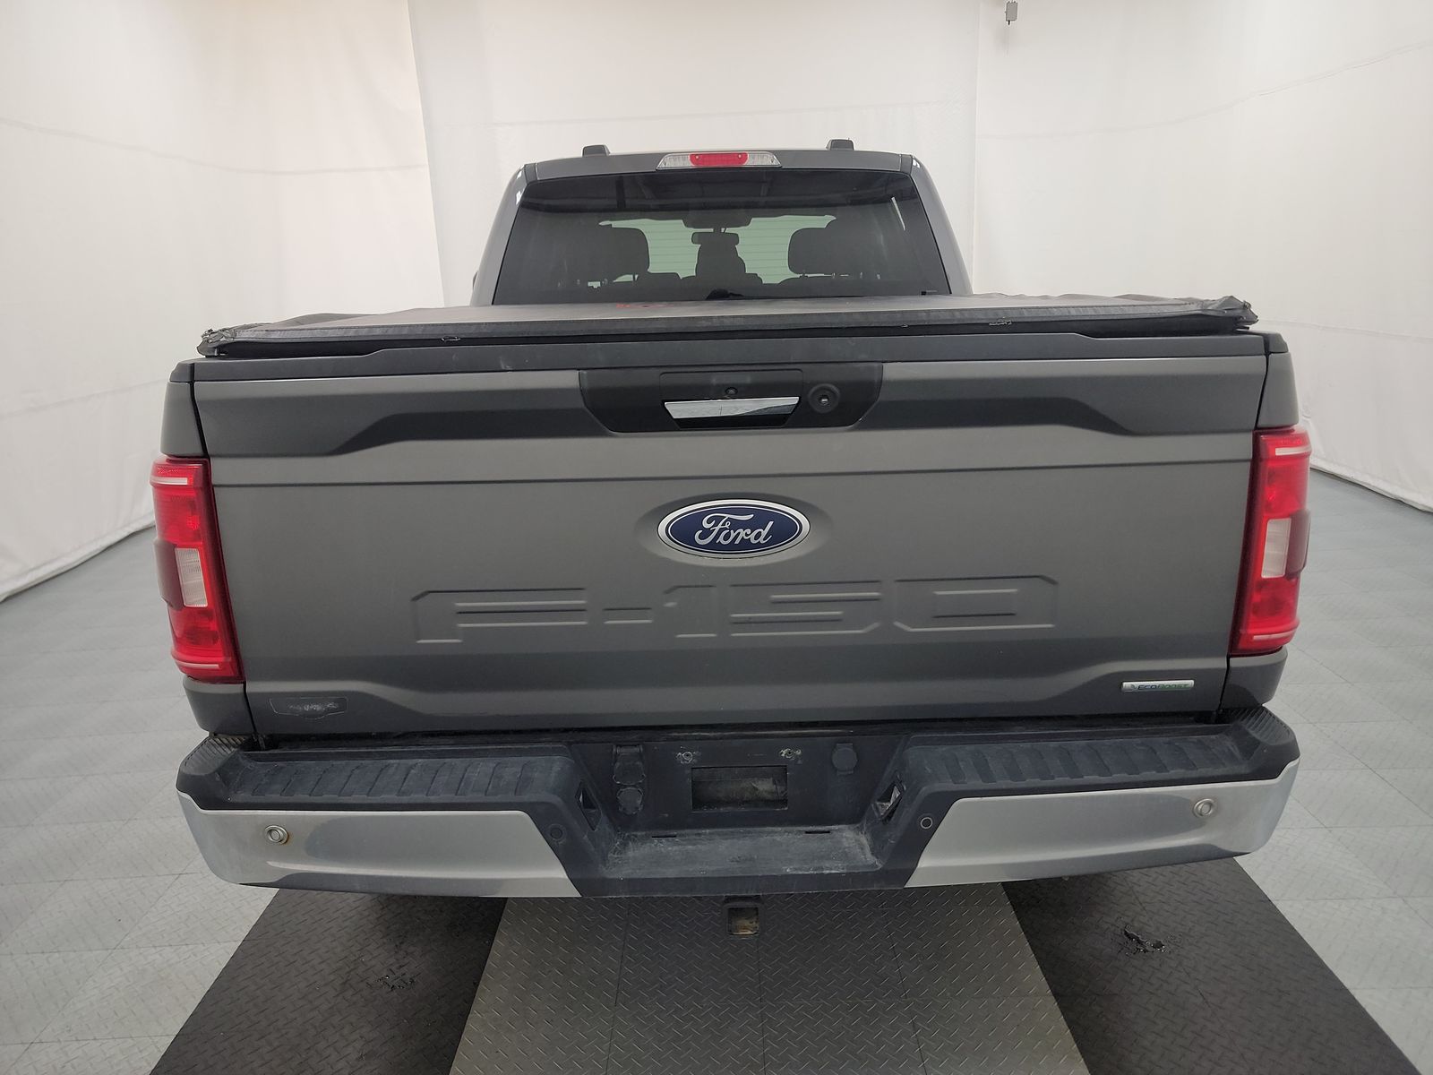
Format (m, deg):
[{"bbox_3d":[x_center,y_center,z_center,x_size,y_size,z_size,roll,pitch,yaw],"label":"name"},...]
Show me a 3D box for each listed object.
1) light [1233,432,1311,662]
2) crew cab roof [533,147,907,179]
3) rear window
[{"bbox_3d":[0.937,-0.001,1.709,0.145,0.400,0.160,-2,15,0],"label":"light"},{"bbox_3d":[0.005,-1.497,4.178,1.360,0.130,1.720,-2,15,0],"label":"crew cab roof"},{"bbox_3d":[0.013,-1.015,3.352,1.530,0.470,0.100,-2,-1,0],"label":"rear window"}]

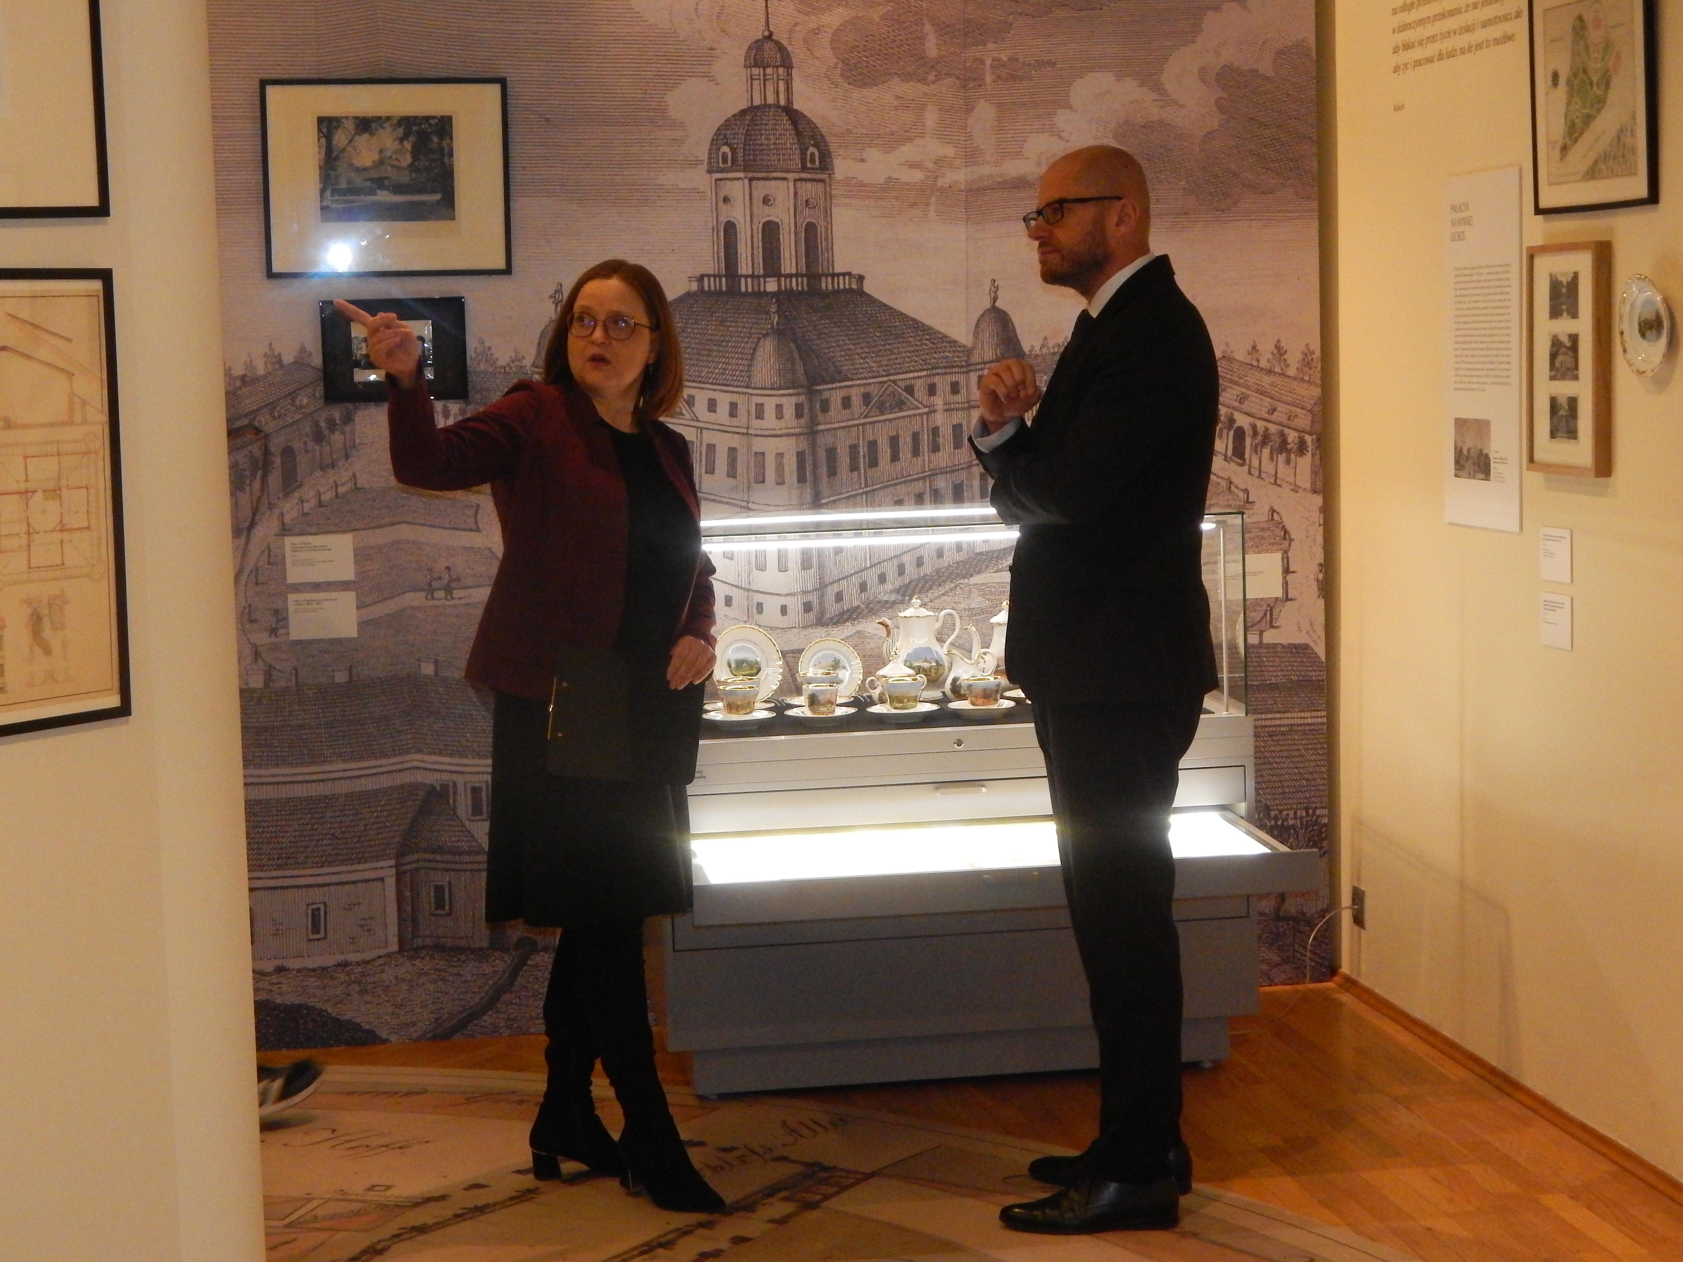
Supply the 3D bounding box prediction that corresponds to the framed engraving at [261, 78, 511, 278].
[{"bbox_3d":[-0.970,-0.969,6.346,0.521,0.420,0.025,-2,6,-9],"label":"framed engraving"}]

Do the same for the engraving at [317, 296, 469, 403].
[{"bbox_3d":[-0.961,-0.605,6.383,0.311,0.222,0.020,-2,6,-9],"label":"engraving"}]

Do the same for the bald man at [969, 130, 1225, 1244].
[{"bbox_3d":[0.449,0.097,5.071,0.430,1.835,0.520,-2,6,-5],"label":"bald man"}]

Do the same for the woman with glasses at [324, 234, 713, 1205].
[{"bbox_3d":[-0.459,0.188,5.238,0.620,1.667,0.520,-6,7,-42],"label":"woman with glasses"}]

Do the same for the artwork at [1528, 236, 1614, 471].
[{"bbox_3d":[1.326,-0.495,5.408,0.030,0.418,0.307,-2,6,-9],"label":"artwork"}]

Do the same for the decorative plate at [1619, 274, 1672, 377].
[{"bbox_3d":[1.378,-0.523,5.072,0.030,0.175,0.185,-2,6,-9],"label":"decorative plate"}]

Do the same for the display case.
[{"bbox_3d":[0.229,0.350,6.034,1.226,1.148,1.208,-2,6,-9],"label":"display case"}]

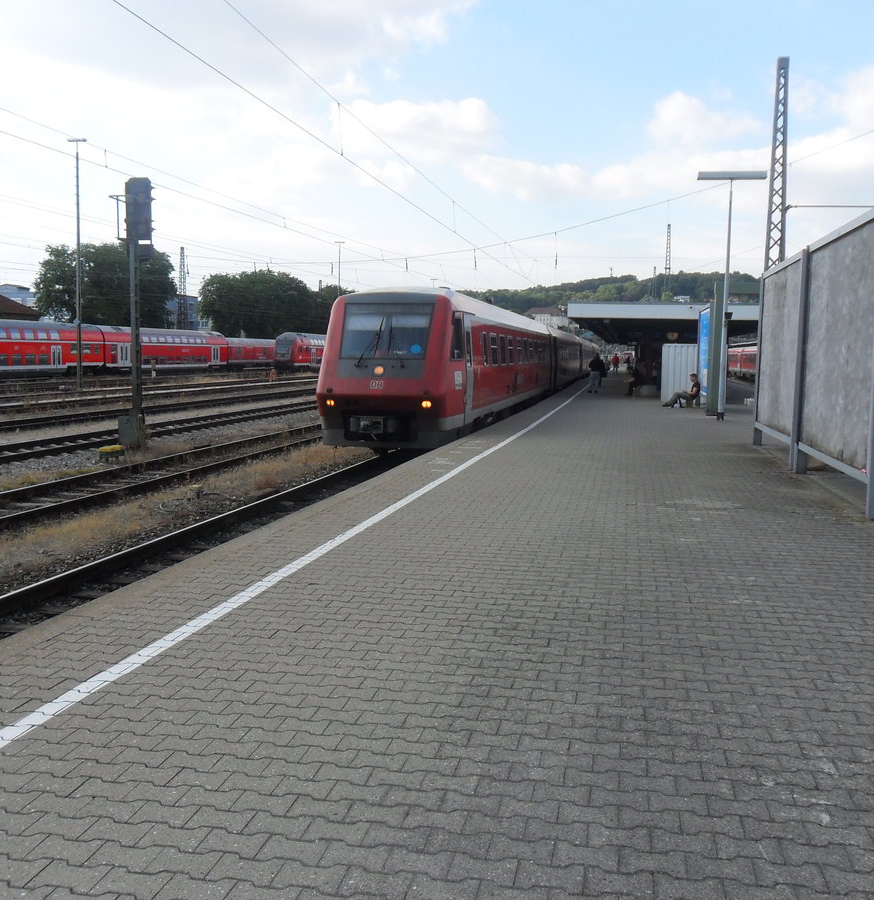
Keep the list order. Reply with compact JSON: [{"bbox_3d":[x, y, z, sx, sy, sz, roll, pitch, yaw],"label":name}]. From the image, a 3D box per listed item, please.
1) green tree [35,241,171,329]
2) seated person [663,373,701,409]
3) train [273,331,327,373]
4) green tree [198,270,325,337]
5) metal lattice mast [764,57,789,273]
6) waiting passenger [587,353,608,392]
[{"bbox_3d":[-43.178,-18.685,121.829,18.000,16.500,16.000,-2,6,-20],"label":"green tree"},{"bbox_3d":[7.731,-1.865,29.405,1.120,1.060,0.520,2,6,13],"label":"seated person"},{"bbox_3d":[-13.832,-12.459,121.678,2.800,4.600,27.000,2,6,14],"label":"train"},{"bbox_3d":[-30.828,-23.194,165.845,22.500,16.800,18.000,-1,6,-11],"label":"green tree"},{"bbox_3d":[9.884,-6.198,27.316,0.700,10.140,0.600,2,6,13],"label":"metal lattice mast"},{"bbox_3d":[6.887,-3.337,40.672,0.600,1.710,0.420,0,6,-3],"label":"waiting passenger"}]

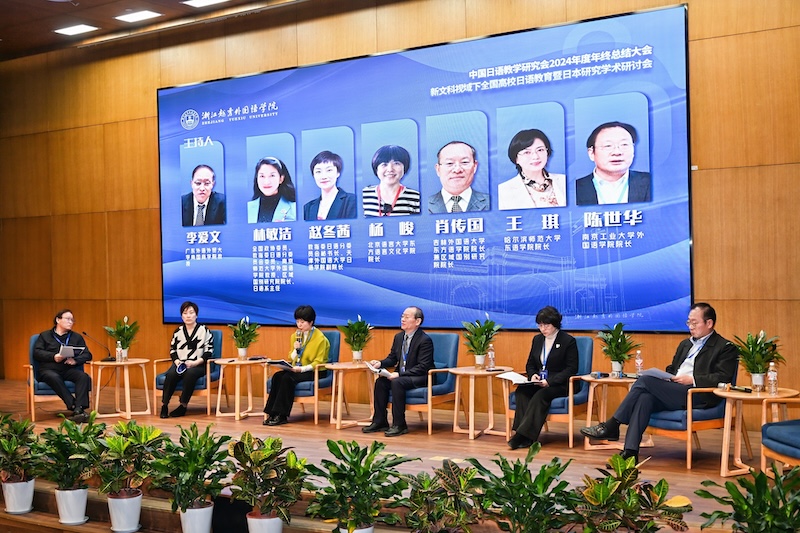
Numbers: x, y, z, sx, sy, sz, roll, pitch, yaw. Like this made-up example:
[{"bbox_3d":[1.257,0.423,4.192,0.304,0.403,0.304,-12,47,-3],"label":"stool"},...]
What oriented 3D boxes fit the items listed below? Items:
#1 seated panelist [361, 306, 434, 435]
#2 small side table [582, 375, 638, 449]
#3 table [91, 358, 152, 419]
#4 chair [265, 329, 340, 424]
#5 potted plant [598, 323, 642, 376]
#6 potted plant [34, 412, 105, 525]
[{"bbox_3d":[0.005,0.983,9.614,0.560,1.190,0.780,-1,0,44],"label":"seated panelist"},{"bbox_3d":[1.847,1.238,8.434,0.600,0.598,0.600,-1,0,-4],"label":"small side table"},{"bbox_3d":[-3.036,1.336,10.961,0.620,0.585,0.620,-1,0,0],"label":"table"},{"bbox_3d":[-0.964,1.153,10.546,0.675,0.895,0.720,-1,0,28],"label":"chair"},{"bbox_3d":[1.879,0.706,8.541,0.376,0.455,0.364,-1,0,33],"label":"potted plant"},{"bbox_3d":[-2.551,1.540,7.718,0.540,0.850,0.530,-1,0,37],"label":"potted plant"}]

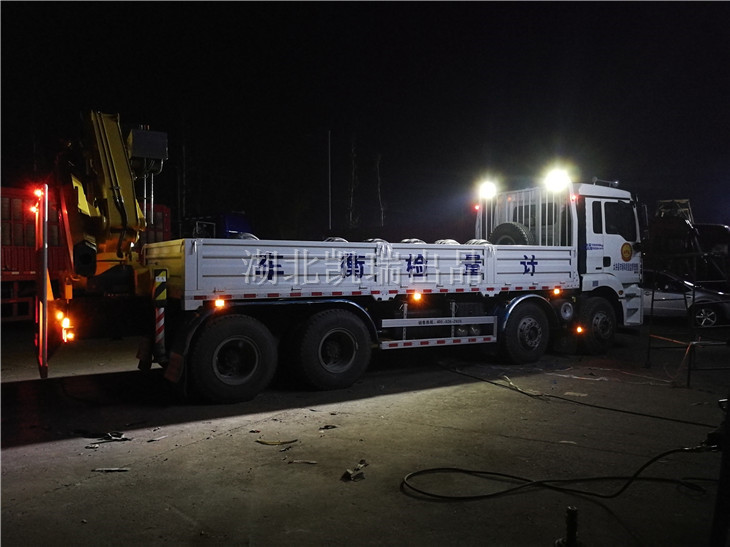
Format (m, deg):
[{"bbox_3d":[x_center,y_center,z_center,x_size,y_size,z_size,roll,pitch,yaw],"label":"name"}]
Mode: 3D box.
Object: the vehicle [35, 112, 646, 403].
[{"bbox_3d":[0.426,-0.293,9.513,10.282,3.666,2.525,-1,0,-31],"label":"vehicle"}]

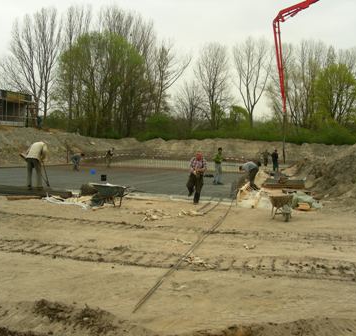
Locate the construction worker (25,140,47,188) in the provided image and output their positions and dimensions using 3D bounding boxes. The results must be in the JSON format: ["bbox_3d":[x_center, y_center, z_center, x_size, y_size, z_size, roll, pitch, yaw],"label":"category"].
[{"bbox_3d":[-4.719,-0.083,16.400,0.720,1.580,0.600,-2,3,-41],"label":"construction worker"}]

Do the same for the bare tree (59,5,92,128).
[{"bbox_3d":[-13.756,-13.487,66.000,5.200,16.800,5.000,0,3,0],"label":"bare tree"}]

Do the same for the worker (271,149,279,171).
[{"bbox_3d":[7.570,-0.556,38.500,0.550,1.730,0.400,-1,2,-18],"label":"worker"}]

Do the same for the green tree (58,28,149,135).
[{"bbox_3d":[-11.053,-12.225,72.000,13.400,15.600,12.500,0,2,-9],"label":"green tree"}]

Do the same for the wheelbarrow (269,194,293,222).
[{"bbox_3d":[2.641,1.008,12.550,0.620,0.660,1.350,0,2,3],"label":"wheelbarrow"}]

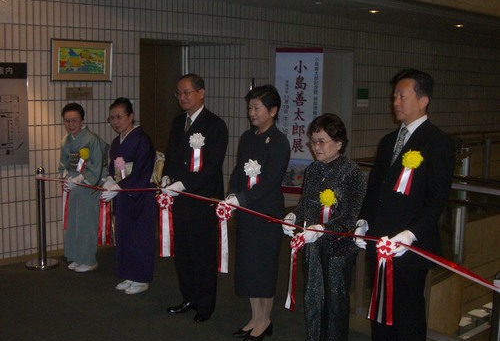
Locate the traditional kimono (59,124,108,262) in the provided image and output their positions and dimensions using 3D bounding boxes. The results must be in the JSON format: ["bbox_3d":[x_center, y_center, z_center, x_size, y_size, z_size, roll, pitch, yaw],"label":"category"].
[{"bbox_3d":[-1.480,0.220,5.970,0.460,1.240,0.420,7,9,42],"label":"traditional kimono"}]

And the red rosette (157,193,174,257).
[{"bbox_3d":[-0.550,0.358,4.420,0.120,0.420,0.050,5,8,32],"label":"red rosette"}]

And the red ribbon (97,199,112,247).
[{"bbox_3d":[-1.095,0.372,5.120,0.120,0.370,0.050,5,8,35],"label":"red ribbon"}]

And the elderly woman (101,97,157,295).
[{"bbox_3d":[-0.940,0.200,5.300,0.500,1.520,0.490,-6,9,-43],"label":"elderly woman"}]

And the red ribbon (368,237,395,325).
[{"bbox_3d":[0.620,0.520,3.180,0.130,0.410,0.060,4,8,28],"label":"red ribbon"}]

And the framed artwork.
[{"bbox_3d":[-1.610,-1.055,6.480,0.670,0.400,0.030,-6,9,-44],"label":"framed artwork"}]

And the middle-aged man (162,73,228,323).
[{"bbox_3d":[-0.390,0.200,4.690,0.490,1.690,0.510,-6,9,-41],"label":"middle-aged man"}]

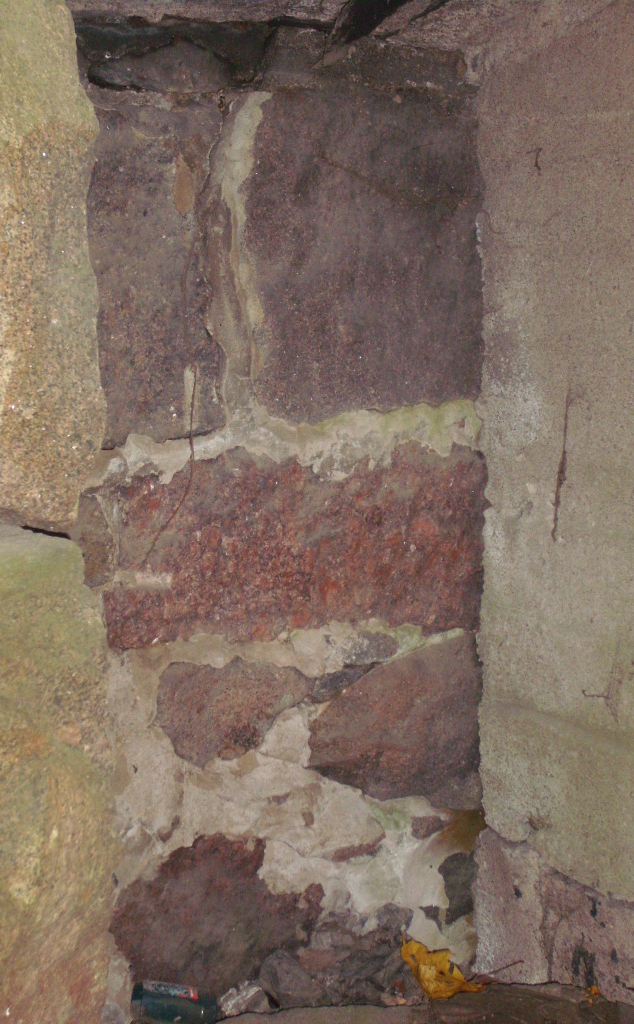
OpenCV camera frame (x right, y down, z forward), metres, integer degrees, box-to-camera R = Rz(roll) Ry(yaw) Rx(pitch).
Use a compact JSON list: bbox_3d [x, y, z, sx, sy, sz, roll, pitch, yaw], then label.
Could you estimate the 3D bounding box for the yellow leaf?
[{"bbox_3d":[0.137,0.500,2.000,0.094,0.056,0.060,0,3,0],"label":"yellow leaf"}]

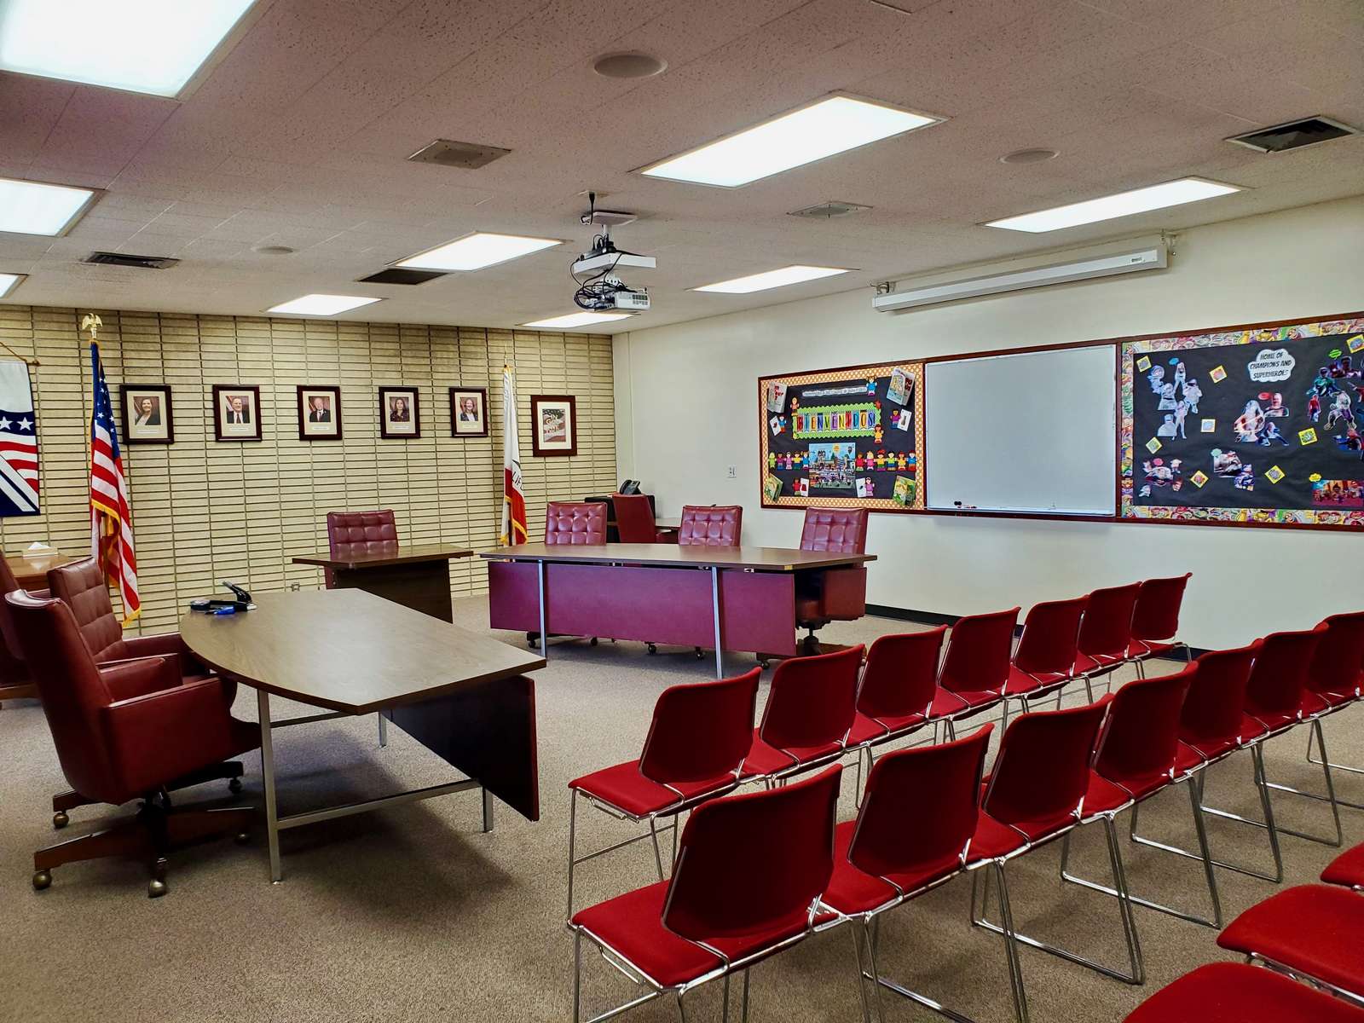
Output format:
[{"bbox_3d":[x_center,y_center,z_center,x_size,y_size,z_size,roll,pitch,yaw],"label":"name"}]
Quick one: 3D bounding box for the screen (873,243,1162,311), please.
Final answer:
[{"bbox_3d":[2.278,-1.621,7.280,0.120,0.130,2.300,-4,5,-38],"label":"screen"}]

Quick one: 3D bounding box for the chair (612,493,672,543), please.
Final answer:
[{"bbox_3d":[-0.228,0.330,9.801,0.650,1.010,0.720,2,5,45],"label":"chair"}]

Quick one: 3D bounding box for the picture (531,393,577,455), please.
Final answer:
[{"bbox_3d":[-1.383,-0.920,11.080,0.543,0.646,0.030,-5,5,-38],"label":"picture"}]

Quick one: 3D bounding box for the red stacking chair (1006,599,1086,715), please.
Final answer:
[{"bbox_3d":[1.402,0.749,4.351,0.480,0.775,0.530,-5,5,-40],"label":"red stacking chair"}]

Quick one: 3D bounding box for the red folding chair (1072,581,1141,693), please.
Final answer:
[{"bbox_3d":[1.865,0.729,4.607,0.480,0.770,0.540,-5,5,-37],"label":"red folding chair"}]

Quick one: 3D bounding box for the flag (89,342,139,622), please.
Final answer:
[{"bbox_3d":[-4.446,-0.212,7.978,0.320,2.170,0.250,-4,4,-35],"label":"flag"}]

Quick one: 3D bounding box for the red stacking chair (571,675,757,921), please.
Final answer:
[{"bbox_3d":[-0.050,0.871,3.145,0.480,0.775,0.530,-5,5,-40],"label":"red stacking chair"}]

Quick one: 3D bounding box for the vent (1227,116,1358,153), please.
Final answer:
[{"bbox_3d":[2.586,-1.589,4.338,0.420,0.050,0.370,-5,5,-37],"label":"vent"}]

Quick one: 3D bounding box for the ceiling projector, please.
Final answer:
[{"bbox_3d":[-0.378,-1.364,5.616,0.300,0.513,0.360,-5,5,-38],"label":"ceiling projector"}]

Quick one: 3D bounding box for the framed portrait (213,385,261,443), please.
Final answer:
[{"bbox_3d":[-3.900,-0.858,8.995,0.385,0.487,0.030,-5,5,-37],"label":"framed portrait"}]

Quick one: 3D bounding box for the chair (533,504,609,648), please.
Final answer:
[{"bbox_3d":[-0.913,0.476,7.874,0.660,1.030,0.740,-1,4,18],"label":"chair"}]

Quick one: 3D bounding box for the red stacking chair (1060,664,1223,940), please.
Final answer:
[{"bbox_3d":[1.224,0.844,3.051,0.500,0.790,0.540,-4,5,-38],"label":"red stacking chair"}]

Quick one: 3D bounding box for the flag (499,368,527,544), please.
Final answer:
[{"bbox_3d":[-1.709,-0.515,10.381,0.250,1.950,0.200,-5,5,-38],"label":"flag"}]

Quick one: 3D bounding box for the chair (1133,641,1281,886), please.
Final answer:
[{"bbox_3d":[1.593,0.815,3.357,0.500,0.790,0.540,-4,5,-38],"label":"chair"}]

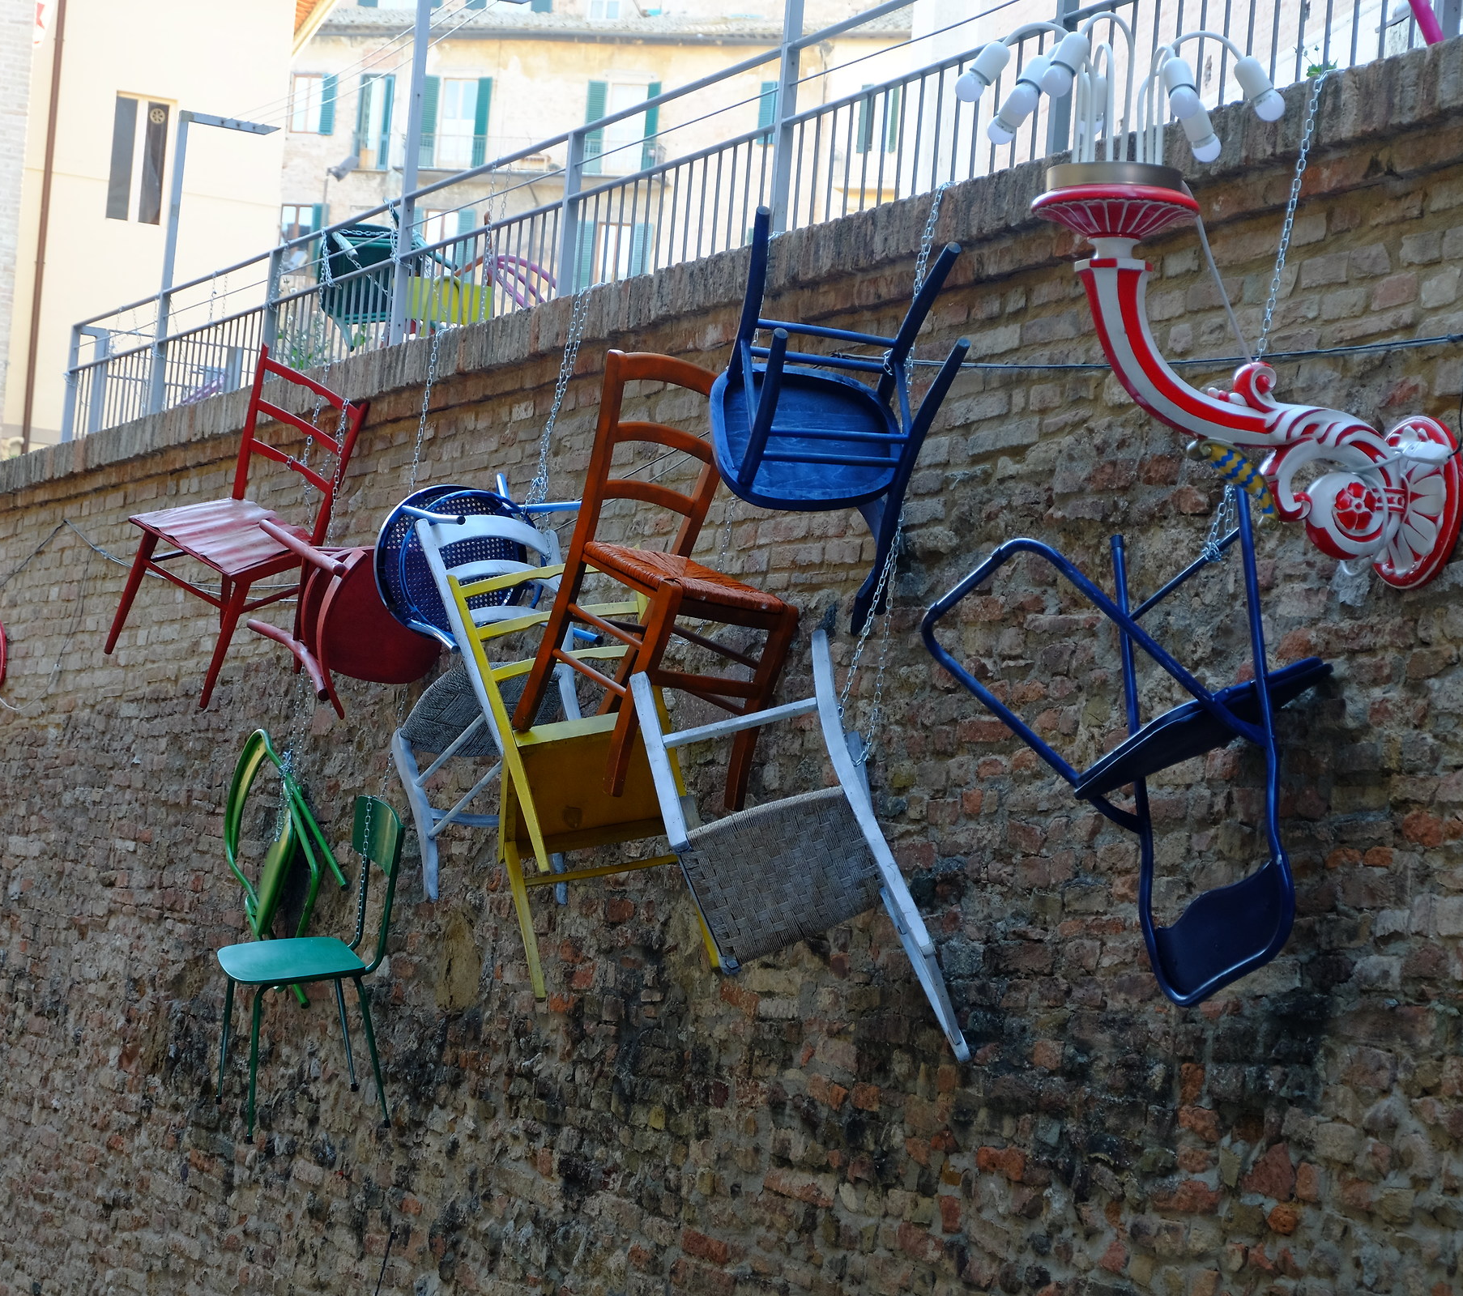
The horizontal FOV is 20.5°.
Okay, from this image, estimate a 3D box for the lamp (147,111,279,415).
[{"bbox_3d":[-2.017,-1.412,15.738,0.440,1.300,0.100,6,-3,-22],"label":"lamp"}]

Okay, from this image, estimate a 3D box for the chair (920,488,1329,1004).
[{"bbox_3d":[0.817,0.153,7.346,0.527,0.807,0.466,-24,-9,-32],"label":"chair"}]

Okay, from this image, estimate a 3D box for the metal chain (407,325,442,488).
[{"bbox_3d":[-0.876,-0.686,11.560,0.035,0.493,0.035,12,-10,-21],"label":"metal chain"}]

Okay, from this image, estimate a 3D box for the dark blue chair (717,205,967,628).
[{"bbox_3d":[0.196,-0.490,8.724,0.485,0.410,0.802,4,-44,-11],"label":"dark blue chair"}]

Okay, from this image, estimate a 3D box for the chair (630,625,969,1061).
[{"bbox_3d":[0.138,0.457,8.350,0.451,0.894,0.459,-19,-42,2],"label":"chair"}]

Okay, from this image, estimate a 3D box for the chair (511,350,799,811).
[{"bbox_3d":[-0.130,-0.157,9.363,0.446,0.911,0.477,9,12,-47],"label":"chair"}]

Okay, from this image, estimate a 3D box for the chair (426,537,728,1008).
[{"bbox_3d":[-0.329,0.284,9.393,0.463,0.907,0.516,-9,-44,-9],"label":"chair"}]

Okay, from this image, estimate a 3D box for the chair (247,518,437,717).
[{"bbox_3d":[-1.050,-0.117,11.732,0.519,0.420,0.846,4,11,-20],"label":"chair"}]

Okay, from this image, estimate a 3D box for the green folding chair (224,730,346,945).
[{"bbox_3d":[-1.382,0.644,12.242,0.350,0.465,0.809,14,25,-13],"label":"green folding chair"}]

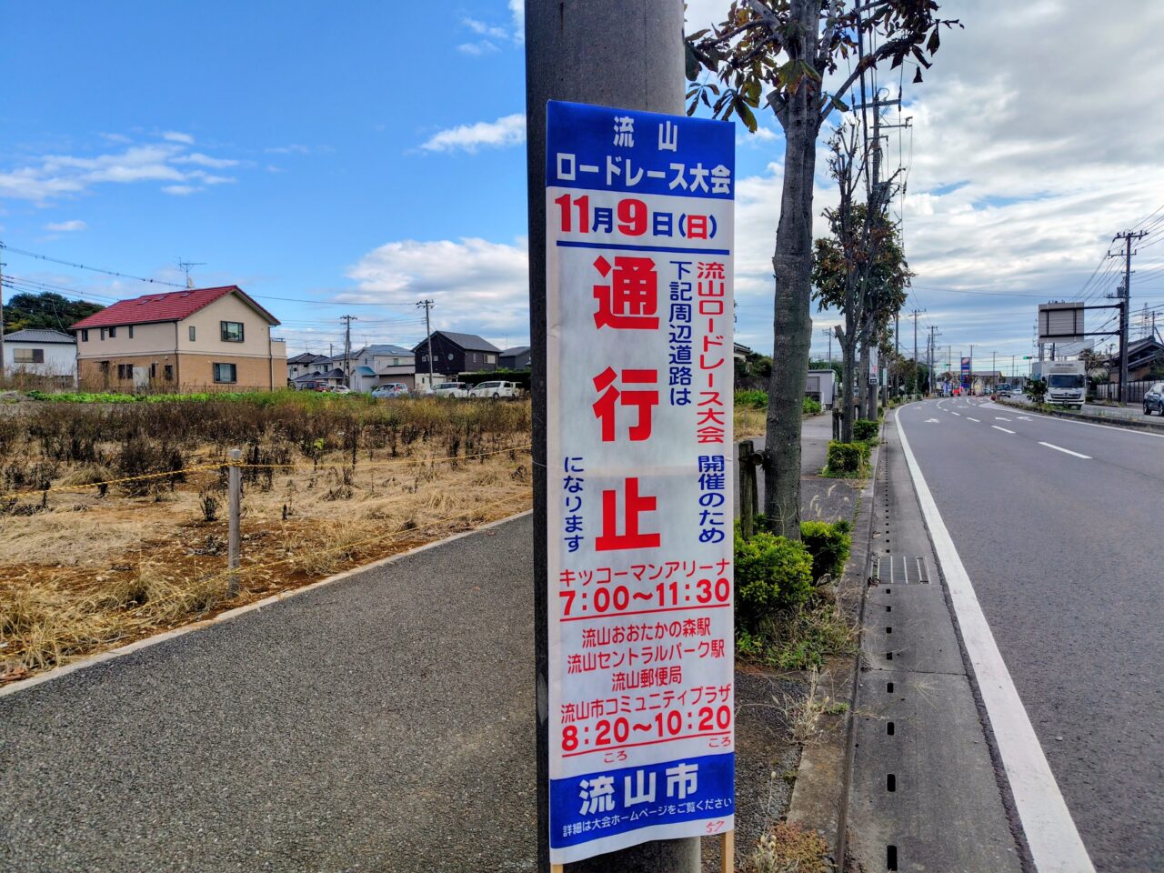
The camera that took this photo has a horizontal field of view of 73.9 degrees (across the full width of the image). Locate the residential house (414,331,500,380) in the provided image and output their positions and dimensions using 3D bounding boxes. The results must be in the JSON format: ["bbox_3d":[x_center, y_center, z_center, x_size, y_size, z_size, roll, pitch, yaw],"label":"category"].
[{"bbox_3d":[-15.971,-9.017,98.918,8.600,8.200,8.600,1,4,27],"label":"residential house"}]

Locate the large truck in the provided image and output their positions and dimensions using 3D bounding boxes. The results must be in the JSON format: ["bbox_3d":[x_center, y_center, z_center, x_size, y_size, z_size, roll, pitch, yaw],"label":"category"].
[{"bbox_3d":[32.377,-3.464,52.305,2.400,3.200,8.300,1,4,25],"label":"large truck"}]

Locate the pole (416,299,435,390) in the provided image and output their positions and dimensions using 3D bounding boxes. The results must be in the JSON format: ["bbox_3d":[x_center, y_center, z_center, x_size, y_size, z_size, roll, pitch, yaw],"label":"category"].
[{"bbox_3d":[-17.412,-9.883,87.667,1.900,11.200,0.500,-1,3,-11],"label":"pole"}]

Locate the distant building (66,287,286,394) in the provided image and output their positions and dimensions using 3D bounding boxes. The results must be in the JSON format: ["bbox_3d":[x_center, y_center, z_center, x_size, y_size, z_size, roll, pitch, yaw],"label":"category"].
[{"bbox_3d":[-28.874,-6.458,55.456,11.900,7.800,9.200,1,4,27],"label":"distant building"}]

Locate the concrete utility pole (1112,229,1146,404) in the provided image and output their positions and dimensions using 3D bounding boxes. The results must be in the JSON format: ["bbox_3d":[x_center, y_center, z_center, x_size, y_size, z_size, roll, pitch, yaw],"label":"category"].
[{"bbox_3d":[37.849,-8.204,53.640,2.100,12.100,0.500,1,4,25],"label":"concrete utility pole"}]

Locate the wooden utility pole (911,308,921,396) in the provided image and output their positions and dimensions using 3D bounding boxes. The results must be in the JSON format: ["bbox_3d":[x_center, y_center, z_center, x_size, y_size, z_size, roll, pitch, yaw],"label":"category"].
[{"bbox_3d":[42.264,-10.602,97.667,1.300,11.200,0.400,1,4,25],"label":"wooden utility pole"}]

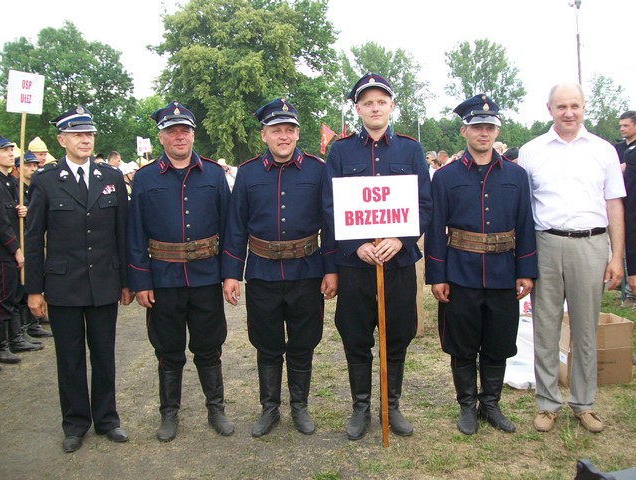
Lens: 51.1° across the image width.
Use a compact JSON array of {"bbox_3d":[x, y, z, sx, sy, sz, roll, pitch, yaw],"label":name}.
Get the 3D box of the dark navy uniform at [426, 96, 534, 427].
[{"bbox_3d":[0.850,0.120,3.480,0.575,1.770,0.360,-1,5,7],"label":"dark navy uniform"}]

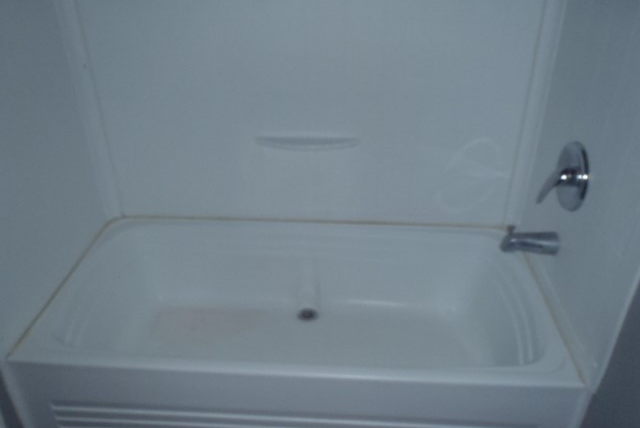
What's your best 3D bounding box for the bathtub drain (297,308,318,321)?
[{"bbox_3d":[-0.043,0.356,1.830,0.073,0.014,0.073,2,32,3],"label":"bathtub drain"}]

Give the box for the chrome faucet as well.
[{"bbox_3d":[0.564,0.070,1.387,0.146,0.082,0.060,2,32,3],"label":"chrome faucet"}]

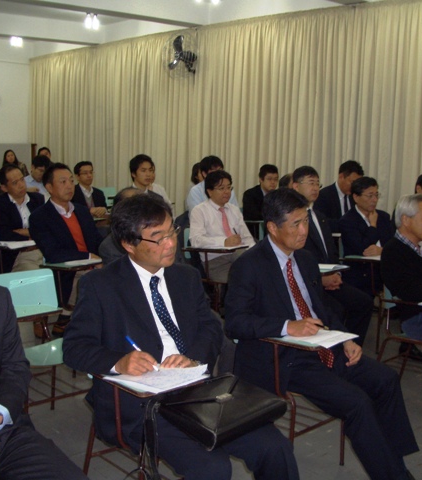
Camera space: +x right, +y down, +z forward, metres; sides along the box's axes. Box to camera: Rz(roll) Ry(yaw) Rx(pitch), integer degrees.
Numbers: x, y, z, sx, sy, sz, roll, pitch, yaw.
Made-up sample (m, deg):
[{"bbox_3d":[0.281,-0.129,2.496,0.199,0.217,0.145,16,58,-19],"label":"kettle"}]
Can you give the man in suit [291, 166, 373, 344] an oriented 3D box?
[{"bbox_3d":[0.761,0.186,4.312,0.520,1.323,0.820,-5,11,-40],"label":"man in suit"}]

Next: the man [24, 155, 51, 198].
[{"bbox_3d":[-1.610,-0.222,6.500,0.500,1.224,0.760,-6,12,-40],"label":"man"}]

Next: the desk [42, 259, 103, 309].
[{"bbox_3d":[-0.851,0.298,4.080,0.380,0.320,0.320,-6,12,-40],"label":"desk"}]

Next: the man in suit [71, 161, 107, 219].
[{"bbox_3d":[-1.204,-0.186,6.687,0.500,1.236,0.800,-5,11,-39],"label":"man in suit"}]

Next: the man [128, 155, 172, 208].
[{"bbox_3d":[-0.524,-0.083,5.782,0.500,1.340,0.800,-4,10,-33],"label":"man"}]

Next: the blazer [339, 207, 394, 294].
[{"bbox_3d":[1.150,0.055,4.882,0.500,0.620,0.400,-5,11,-40],"label":"blazer"}]

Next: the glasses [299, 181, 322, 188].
[{"bbox_3d":[0.663,-0.370,4.310,0.130,0.042,0.138,9,11,41],"label":"glasses"}]

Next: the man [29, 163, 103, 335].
[{"bbox_3d":[-0.853,0.163,4.156,0.530,1.291,0.760,-6,12,-40],"label":"man"}]

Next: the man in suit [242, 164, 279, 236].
[{"bbox_3d":[0.607,-0.007,5.604,0.500,1.262,0.760,-6,12,-40],"label":"man in suit"}]

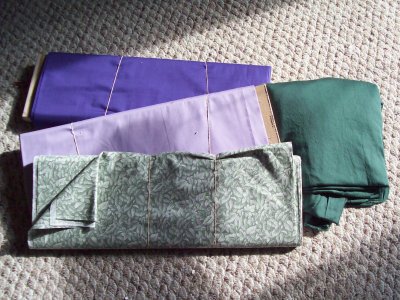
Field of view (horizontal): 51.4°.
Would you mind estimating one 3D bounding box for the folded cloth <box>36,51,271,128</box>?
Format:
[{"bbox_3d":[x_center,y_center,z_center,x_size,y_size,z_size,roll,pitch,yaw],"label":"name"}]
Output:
[{"bbox_3d":[-0.118,-0.127,1.030,0.578,0.060,0.200,4,69,1],"label":"folded cloth"}]

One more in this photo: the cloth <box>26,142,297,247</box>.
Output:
[{"bbox_3d":[-0.069,0.111,0.908,0.570,0.050,0.205,0,81,-1],"label":"cloth"}]

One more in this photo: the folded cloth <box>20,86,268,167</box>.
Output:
[{"bbox_3d":[-0.100,0.012,0.954,0.577,0.043,0.212,-13,76,-4],"label":"folded cloth"}]

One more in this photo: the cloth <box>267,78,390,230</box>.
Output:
[{"bbox_3d":[0.288,0.001,0.972,0.272,0.085,0.320,3,69,0],"label":"cloth"}]

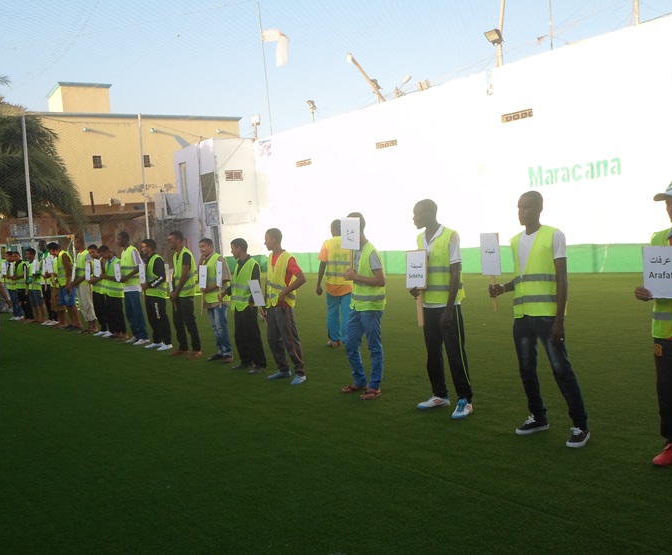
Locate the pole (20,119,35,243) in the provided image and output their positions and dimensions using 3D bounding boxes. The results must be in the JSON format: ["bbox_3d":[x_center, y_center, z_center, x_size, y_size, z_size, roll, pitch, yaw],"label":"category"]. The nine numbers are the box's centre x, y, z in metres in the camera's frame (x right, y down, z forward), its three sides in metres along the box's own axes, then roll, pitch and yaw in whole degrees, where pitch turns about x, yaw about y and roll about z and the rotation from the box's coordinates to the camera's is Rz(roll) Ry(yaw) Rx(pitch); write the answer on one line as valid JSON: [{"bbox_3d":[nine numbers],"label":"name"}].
[{"bbox_3d":[-13.546,-3.306,28.435,0.140,7.706,0.140,-6,5,-40],"label":"pole"}]

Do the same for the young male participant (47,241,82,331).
[{"bbox_3d":[-5.526,0.184,13.100,0.580,1.740,0.520,-5,4,-30],"label":"young male participant"}]

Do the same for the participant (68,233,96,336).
[{"bbox_3d":[-4.862,0.155,12.348,0.440,1.790,0.480,-6,4,-38],"label":"participant"}]

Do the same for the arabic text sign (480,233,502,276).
[{"bbox_3d":[1.091,-0.161,4.500,0.020,0.305,0.210,-5,4,-30],"label":"arabic text sign"}]

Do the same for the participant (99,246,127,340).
[{"bbox_3d":[-4.008,0.269,11.500,0.480,1.670,0.500,-6,4,-42],"label":"participant"}]

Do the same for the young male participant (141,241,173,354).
[{"bbox_3d":[-2.799,0.265,10.000,0.460,1.700,0.500,-5,4,-36],"label":"young male participant"}]

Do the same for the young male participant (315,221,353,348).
[{"bbox_3d":[0.042,0.081,9.081,0.560,1.780,0.380,-3,4,2],"label":"young male participant"}]

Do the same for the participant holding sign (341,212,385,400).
[{"bbox_3d":[0.252,0.276,6.100,0.430,1.730,0.480,-5,4,-33],"label":"participant holding sign"}]

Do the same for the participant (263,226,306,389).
[{"bbox_3d":[-0.574,0.290,7.143,0.400,1.670,0.520,-6,5,-42],"label":"participant"}]

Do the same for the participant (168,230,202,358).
[{"bbox_3d":[-2.124,0.240,9.050,0.380,1.750,0.500,-6,4,-44],"label":"participant"}]

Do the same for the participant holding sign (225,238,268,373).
[{"bbox_3d":[-1.103,0.345,7.900,0.480,1.620,0.520,-5,4,-36],"label":"participant holding sign"}]

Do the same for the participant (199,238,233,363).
[{"bbox_3d":[-1.601,0.280,8.588,0.400,1.630,0.480,-6,5,-40],"label":"participant"}]

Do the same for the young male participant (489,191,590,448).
[{"bbox_3d":[1.472,0.274,4.677,0.580,1.770,0.550,-6,5,-40],"label":"young male participant"}]

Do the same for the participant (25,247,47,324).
[{"bbox_3d":[-7.029,0.211,15.000,0.500,1.710,0.500,-5,4,-36],"label":"participant"}]

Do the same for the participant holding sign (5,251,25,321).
[{"bbox_3d":[-8.172,0.203,16.300,0.480,1.710,0.500,-6,4,-38],"label":"participant holding sign"}]

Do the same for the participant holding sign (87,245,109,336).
[{"bbox_3d":[-4.346,0.225,11.785,0.420,1.660,0.480,-6,5,-40],"label":"participant holding sign"}]

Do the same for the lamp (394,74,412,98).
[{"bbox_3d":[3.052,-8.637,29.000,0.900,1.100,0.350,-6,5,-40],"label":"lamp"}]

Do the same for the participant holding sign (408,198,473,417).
[{"bbox_3d":[0.883,0.257,5.320,0.430,1.760,0.530,-6,4,-38],"label":"participant holding sign"}]

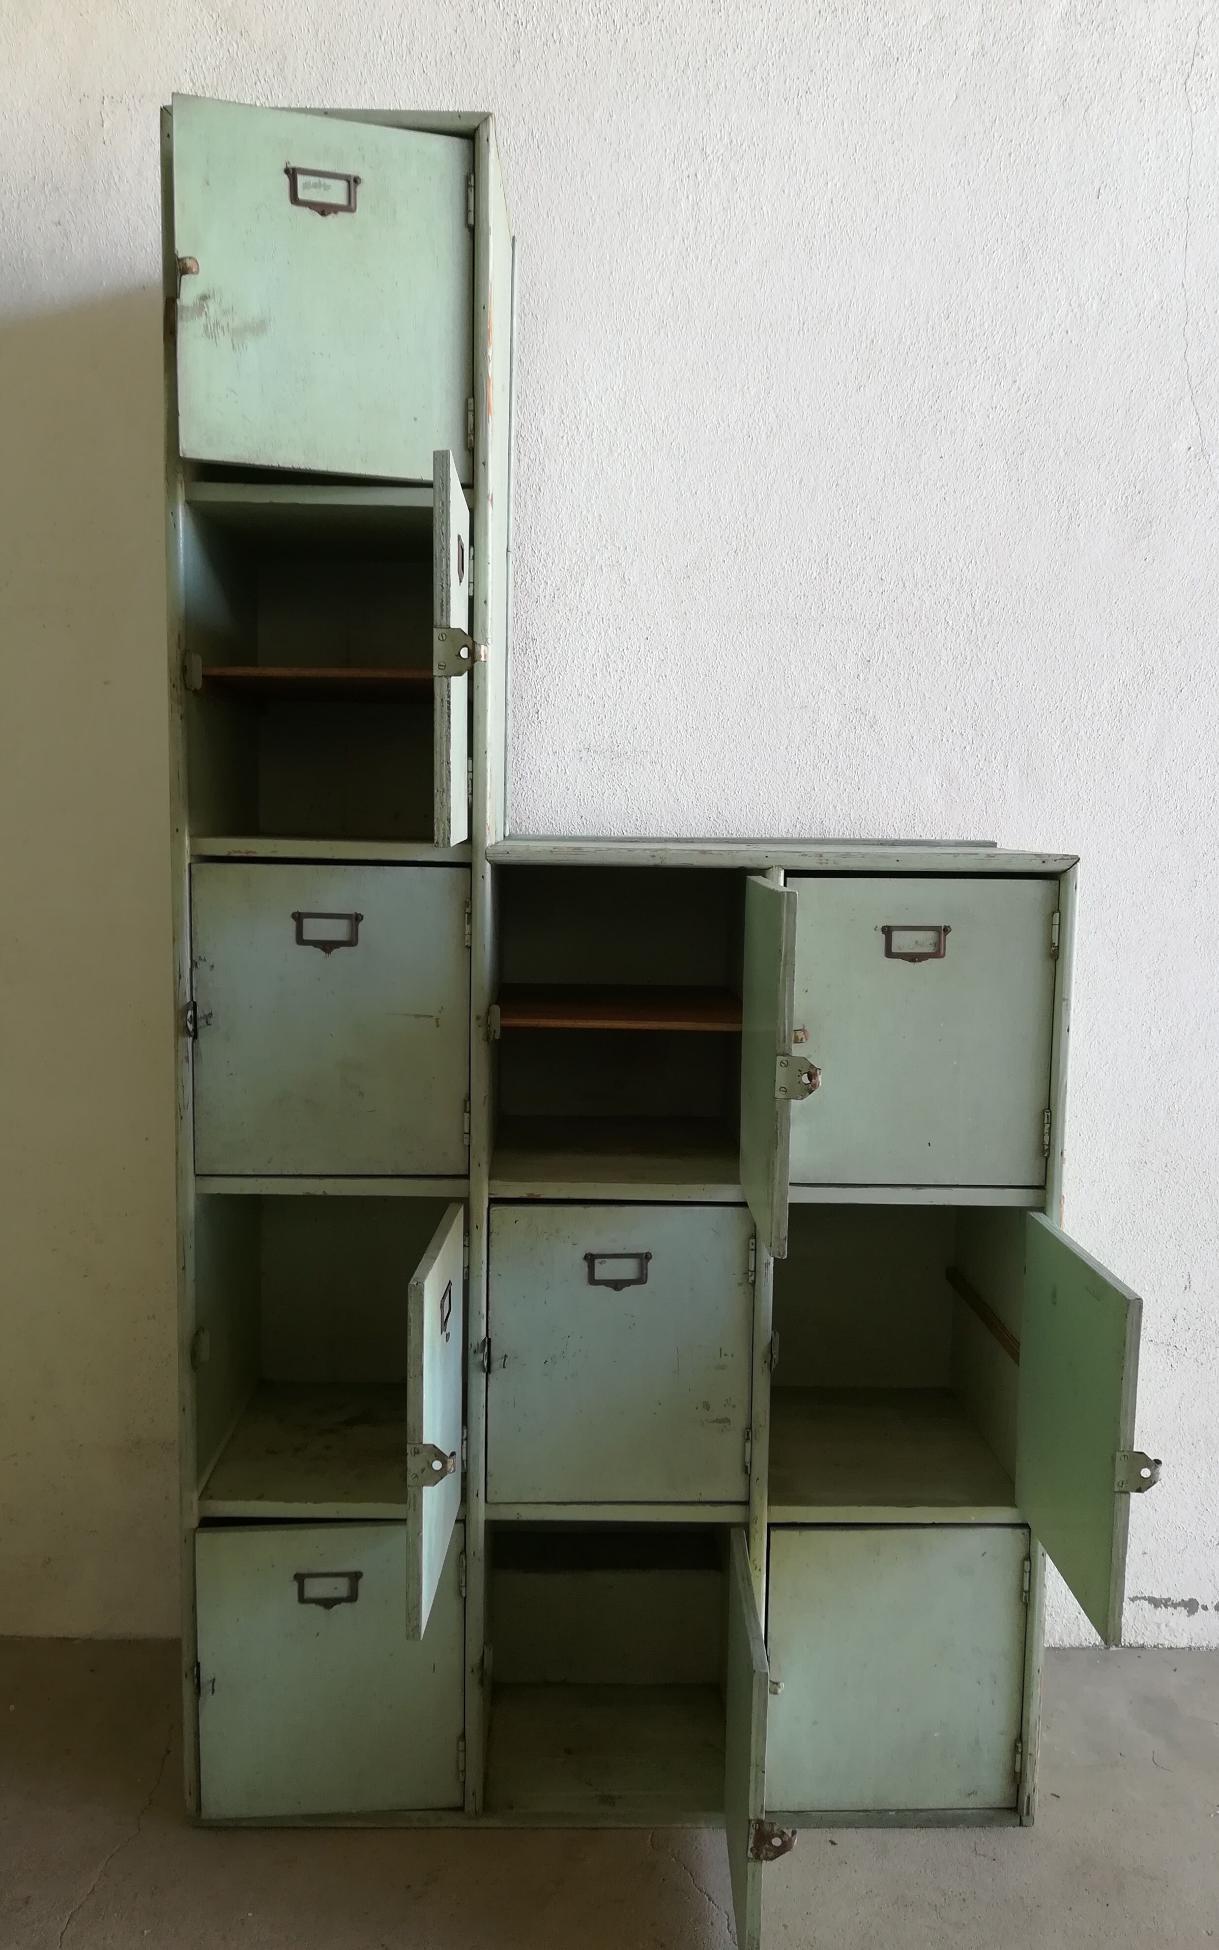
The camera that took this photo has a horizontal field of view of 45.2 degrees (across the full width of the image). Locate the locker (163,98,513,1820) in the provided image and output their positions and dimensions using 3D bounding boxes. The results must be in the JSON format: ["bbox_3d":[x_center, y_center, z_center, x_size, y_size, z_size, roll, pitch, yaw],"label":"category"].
[{"bbox_3d":[-0.353,0.037,2.055,0.396,2.176,0.436,1,6,-1],"label":"locker"}]

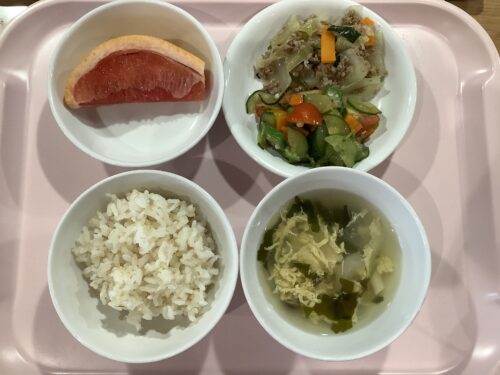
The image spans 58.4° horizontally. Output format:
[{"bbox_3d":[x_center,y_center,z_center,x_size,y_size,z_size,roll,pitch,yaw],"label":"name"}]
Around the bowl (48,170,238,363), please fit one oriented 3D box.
[{"bbox_3d":[-0.069,0.052,0.316,0.122,0.059,0.122,0,83,-1],"label":"bowl"}]

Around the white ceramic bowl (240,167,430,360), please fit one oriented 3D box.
[{"bbox_3d":[0.054,0.051,0.319,0.122,0.059,0.122,0,83,-1],"label":"white ceramic bowl"}]

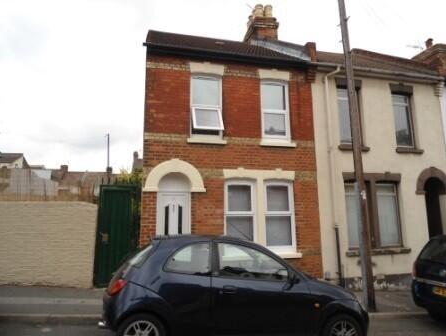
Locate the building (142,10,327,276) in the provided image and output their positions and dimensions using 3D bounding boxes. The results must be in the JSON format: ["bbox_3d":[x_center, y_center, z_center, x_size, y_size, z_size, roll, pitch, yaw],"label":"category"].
[{"bbox_3d":[-0.590,-1.456,12.170,4.360,9.920,8.100,2,-11,-12],"label":"building"}]

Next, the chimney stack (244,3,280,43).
[{"bbox_3d":[1.487,-5.395,13.380,0.930,1.820,1.680,2,-11,-12],"label":"chimney stack"}]

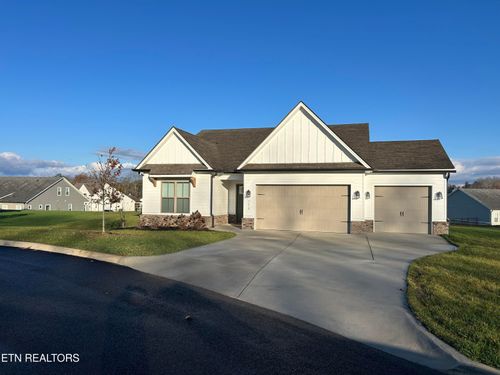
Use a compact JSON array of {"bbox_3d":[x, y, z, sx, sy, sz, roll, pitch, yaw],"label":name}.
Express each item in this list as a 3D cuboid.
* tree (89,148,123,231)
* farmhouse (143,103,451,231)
[{"bbox_3d":[-7.700,0.100,20.000,1.800,4.550,1.800,0,0,14],"label":"tree"},{"bbox_3d":[3.050,-1.100,25.900,17.100,6.750,13.200,0,0,14],"label":"farmhouse"}]

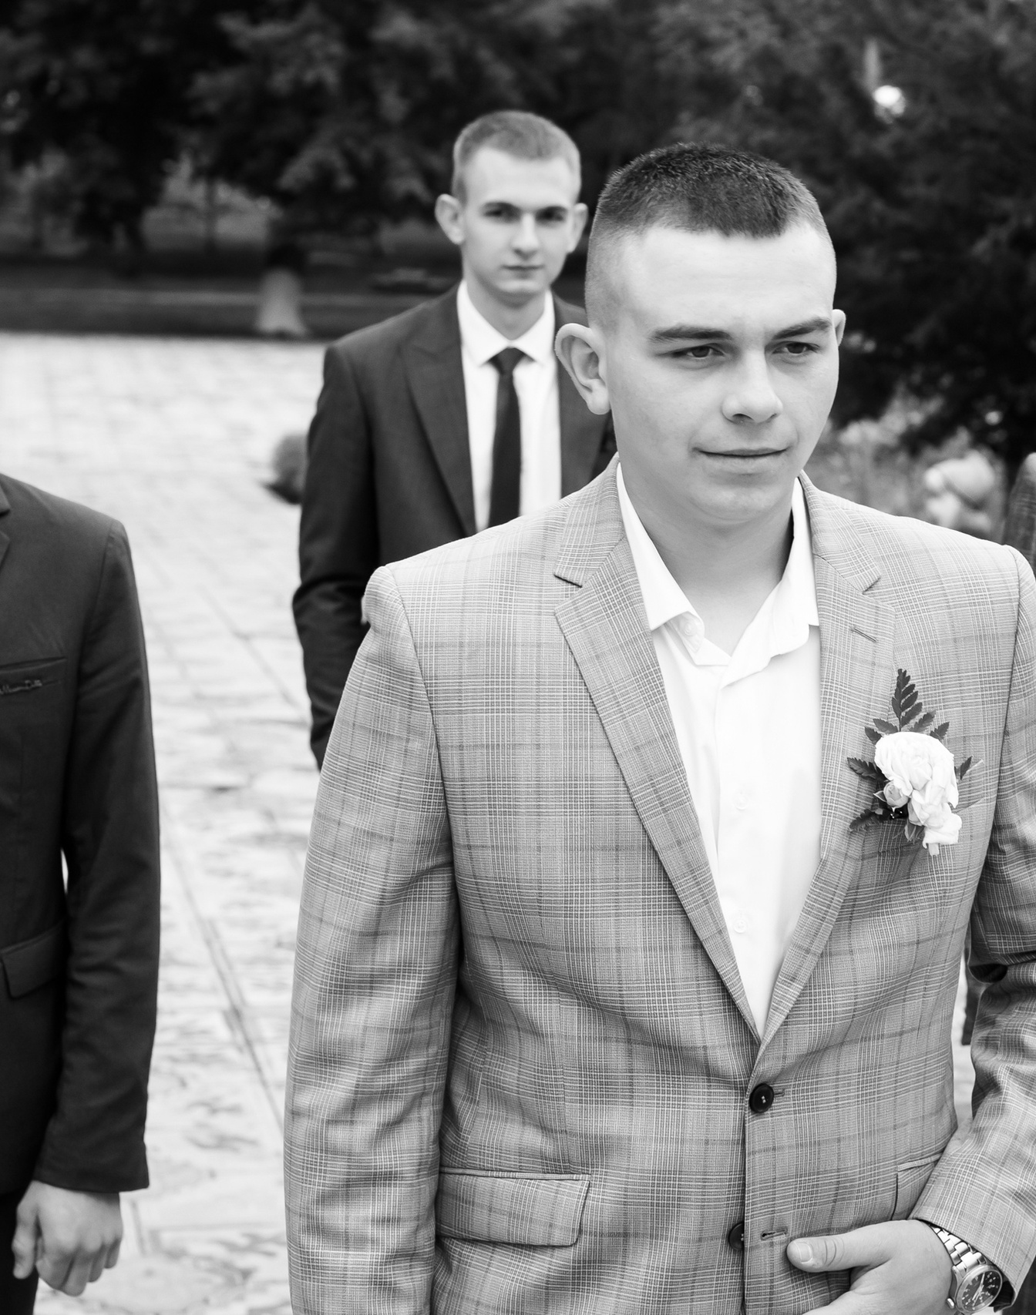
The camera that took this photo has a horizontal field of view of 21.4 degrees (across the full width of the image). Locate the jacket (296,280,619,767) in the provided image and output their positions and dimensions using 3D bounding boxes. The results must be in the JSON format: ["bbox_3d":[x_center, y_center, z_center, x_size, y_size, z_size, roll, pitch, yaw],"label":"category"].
[{"bbox_3d":[-0.019,-0.111,3.574,0.530,0.750,0.290,0,9,-3],"label":"jacket"}]

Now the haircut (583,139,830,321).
[{"bbox_3d":[0.123,-0.273,1.789,0.160,0.130,0.190,-3,10,-21],"label":"haircut"}]

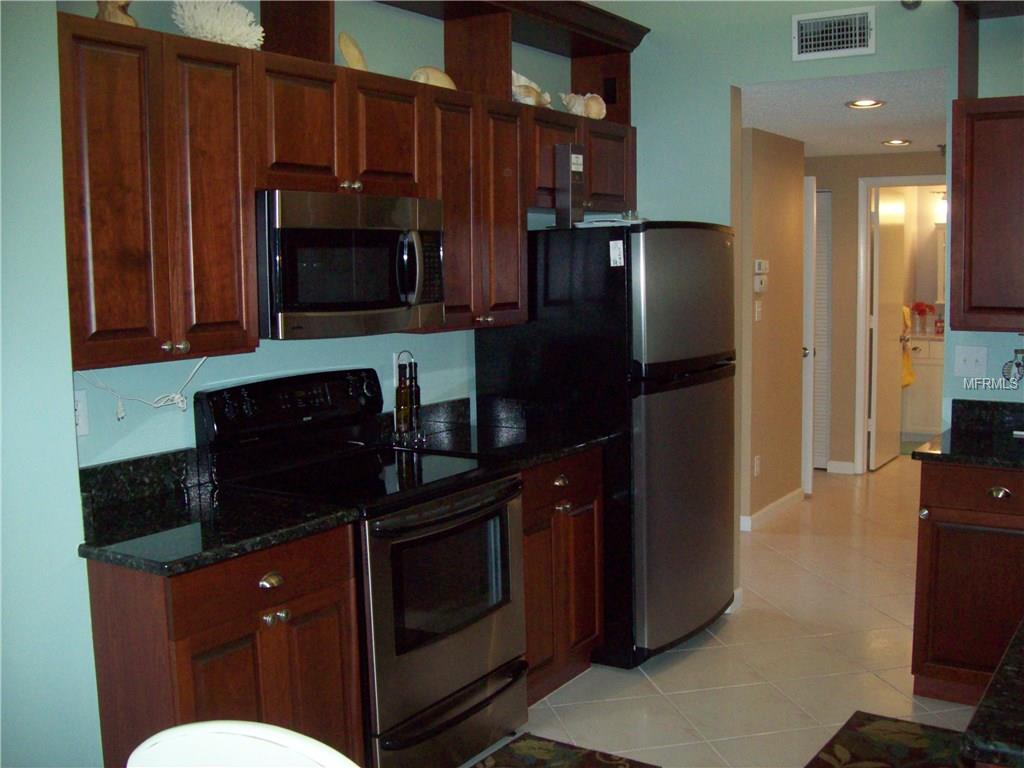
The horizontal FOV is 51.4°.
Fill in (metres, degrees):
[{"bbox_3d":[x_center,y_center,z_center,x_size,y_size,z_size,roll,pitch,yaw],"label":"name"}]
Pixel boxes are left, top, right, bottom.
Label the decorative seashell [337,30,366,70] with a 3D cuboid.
[{"bbox_3d":[-0.511,-1.036,3.397,0.100,0.165,0.075,-2,7,-8],"label":"decorative seashell"}]

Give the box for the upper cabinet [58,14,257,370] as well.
[{"bbox_3d":[-0.976,-0.464,2.711,0.331,0.810,0.592,4,8,34],"label":"upper cabinet"}]

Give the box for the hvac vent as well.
[{"bbox_3d":[1.250,-1.365,4.148,0.333,0.184,0.030,4,8,34],"label":"hvac vent"}]

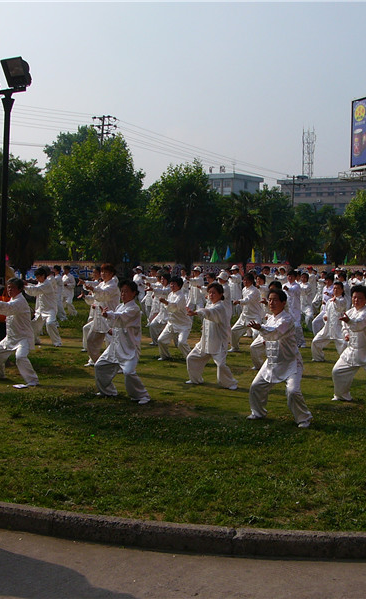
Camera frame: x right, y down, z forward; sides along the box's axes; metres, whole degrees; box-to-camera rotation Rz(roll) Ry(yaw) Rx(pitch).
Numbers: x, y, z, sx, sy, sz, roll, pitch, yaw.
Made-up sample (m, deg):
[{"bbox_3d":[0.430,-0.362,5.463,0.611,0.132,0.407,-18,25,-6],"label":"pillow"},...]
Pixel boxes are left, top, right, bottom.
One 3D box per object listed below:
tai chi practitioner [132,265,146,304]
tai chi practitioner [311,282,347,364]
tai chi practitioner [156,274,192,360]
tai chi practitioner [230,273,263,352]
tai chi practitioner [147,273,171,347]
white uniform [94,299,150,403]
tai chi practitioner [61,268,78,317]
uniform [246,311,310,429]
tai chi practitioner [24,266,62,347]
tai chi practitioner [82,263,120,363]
[{"bbox_3d":[-1.498,-0.347,28.000,0.480,1.600,0.500,0,2,-10],"label":"tai chi practitioner"},{"bbox_3d":[2.594,0.389,14.427,0.600,1.422,0.800,-1,3,-40],"label":"tai chi practitioner"},{"bbox_3d":[-0.116,0.322,12.900,0.620,1.330,0.560,0,2,-24],"label":"tai chi practitioner"},{"bbox_3d":[1.214,0.245,15.654,0.750,1.507,0.750,-1,3,-31],"label":"tai chi practitioner"},{"bbox_3d":[-0.344,0.182,14.673,0.680,1.317,0.570,0,3,-25],"label":"tai chi practitioner"},{"bbox_3d":[-0.682,0.545,9.223,0.640,1.103,0.570,0,3,-28],"label":"white uniform"},{"bbox_3d":[-3.507,-0.264,25.806,0.450,1.572,0.550,-1,3,-41],"label":"tai chi practitioner"},{"bbox_3d":[0.936,0.637,8.066,0.580,1.102,0.700,-2,4,-45],"label":"uniform"},{"bbox_3d":[-2.728,0.126,16.142,0.700,1.554,0.750,-1,3,-31],"label":"tai chi practitioner"},{"bbox_3d":[-1.171,0.233,12.100,0.720,1.528,0.660,-1,3,-38],"label":"tai chi practitioner"}]

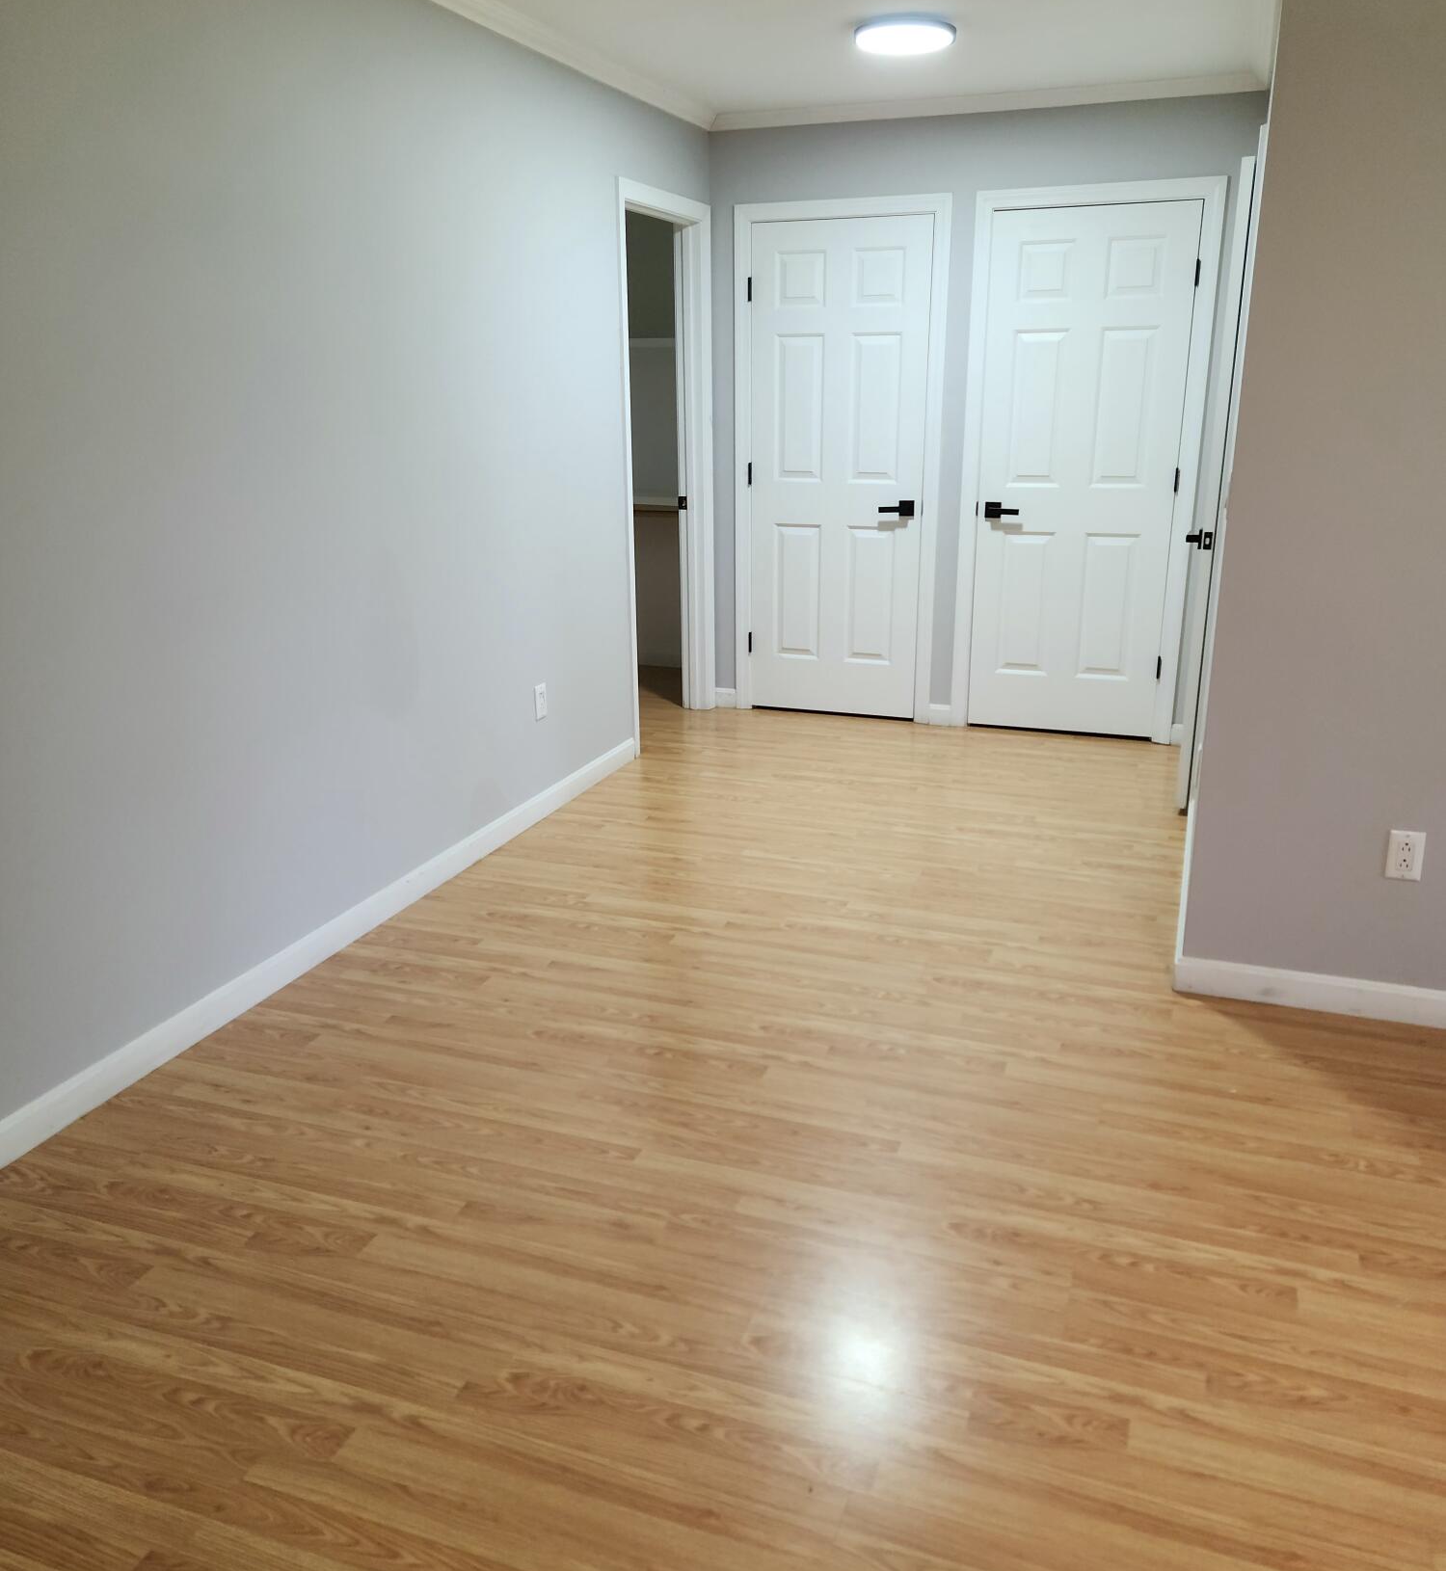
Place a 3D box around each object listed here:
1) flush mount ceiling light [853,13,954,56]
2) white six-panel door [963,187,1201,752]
[{"bbox_3d":[0.551,-2.268,3.871,0.302,0.042,0.302,0,18,0],"label":"flush mount ceiling light"},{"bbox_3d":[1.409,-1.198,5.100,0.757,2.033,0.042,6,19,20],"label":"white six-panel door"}]

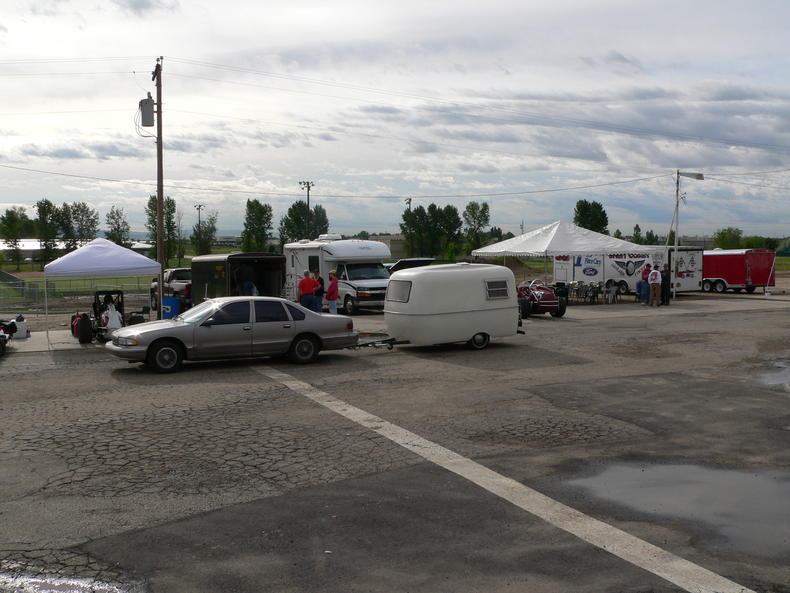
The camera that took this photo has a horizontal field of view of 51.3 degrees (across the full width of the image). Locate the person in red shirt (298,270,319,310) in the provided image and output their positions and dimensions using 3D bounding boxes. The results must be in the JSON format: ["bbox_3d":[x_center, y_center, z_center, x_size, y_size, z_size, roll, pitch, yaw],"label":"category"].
[{"bbox_3d":[-2.587,0.088,24.567,0.600,1.770,0.400,1,4,12],"label":"person in red shirt"}]

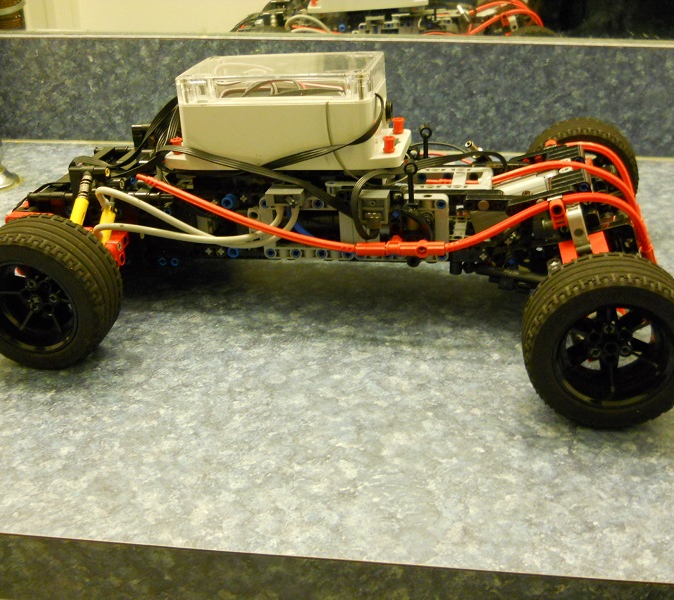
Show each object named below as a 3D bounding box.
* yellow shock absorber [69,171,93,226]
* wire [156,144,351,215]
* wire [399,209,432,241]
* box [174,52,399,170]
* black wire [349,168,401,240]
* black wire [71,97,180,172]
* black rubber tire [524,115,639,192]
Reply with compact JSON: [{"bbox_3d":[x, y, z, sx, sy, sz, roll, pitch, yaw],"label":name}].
[{"bbox_3d":[-0.158,-0.053,0.520,0.010,0.010,0.056,4,70,10],"label":"yellow shock absorber"},{"bbox_3d":[-0.049,-0.072,0.513,0.121,0.031,0.027,4,28,10],"label":"wire"},{"bbox_3d":[0.048,-0.045,0.511,0.020,0.020,0.011,4,28,10],"label":"wire"},{"bbox_3d":[-0.030,-0.117,0.527,0.120,0.056,0.064,2,27,11],"label":"box"},{"bbox_3d":[0.023,-0.055,0.497,0.029,0.040,0.024,4,28,10],"label":"black wire"},{"bbox_3d":[-0.129,-0.106,0.543,0.072,0.041,0.042,4,28,10],"label":"black wire"},{"bbox_3d":[0.181,-0.091,0.638,0.082,0.082,0.038,4,28,10],"label":"black rubber tire"}]

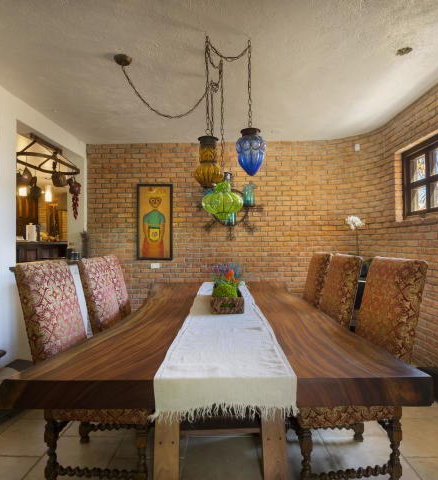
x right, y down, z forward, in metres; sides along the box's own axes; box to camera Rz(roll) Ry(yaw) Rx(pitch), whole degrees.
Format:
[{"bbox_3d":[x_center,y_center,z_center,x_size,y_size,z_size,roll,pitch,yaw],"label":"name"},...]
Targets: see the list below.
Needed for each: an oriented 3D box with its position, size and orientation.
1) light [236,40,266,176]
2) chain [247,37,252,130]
[{"bbox_3d":[0.208,-0.855,1.950,0.190,0.884,0.190,0,0,0],"label":"light"},{"bbox_3d":[0.200,-1.017,1.950,0.022,0.585,0.022,0,0,0],"label":"chain"}]

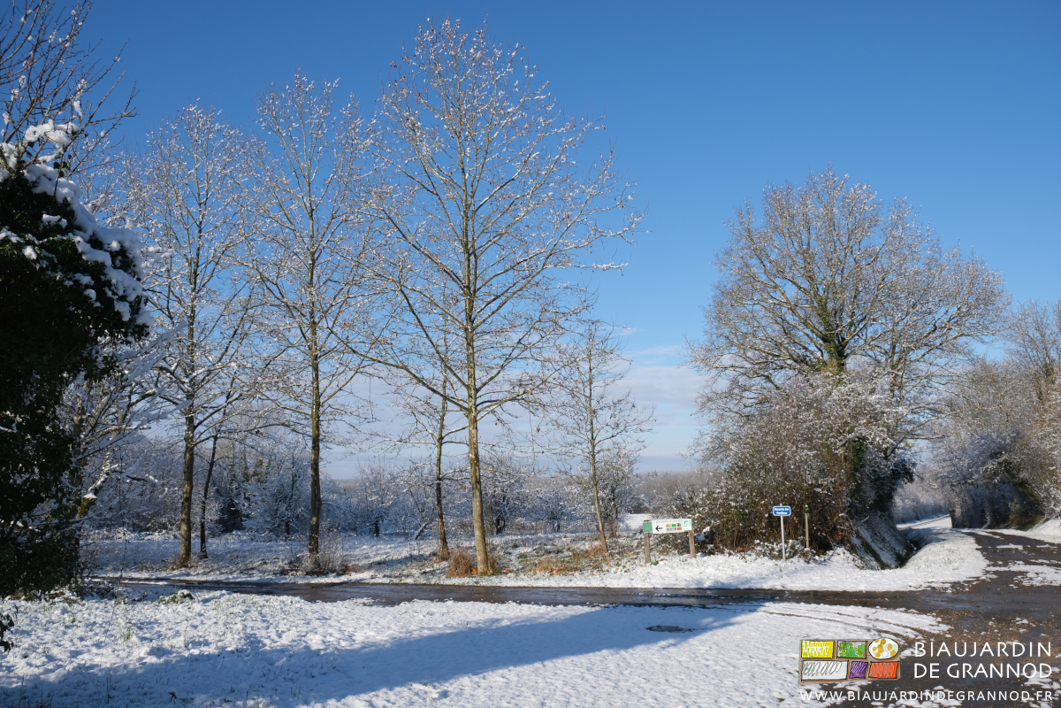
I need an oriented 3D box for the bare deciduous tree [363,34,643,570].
[{"bbox_3d":[-0.742,-1.811,19.343,6.835,13.886,6.152,-1,-10,0],"label":"bare deciduous tree"}]

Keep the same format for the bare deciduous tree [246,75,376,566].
[{"bbox_3d":[-5.833,-1.190,21.124,3.599,13.510,3.599,-1,-10,0],"label":"bare deciduous tree"}]

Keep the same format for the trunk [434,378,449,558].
[{"bbox_3d":[-2.635,3.340,23.595,0.425,5.352,0.378,-1,-10,0],"label":"trunk"}]

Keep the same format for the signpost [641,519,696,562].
[{"bbox_3d":[3.632,4.849,20.929,1.550,1.130,0.130,4,-12,-26],"label":"signpost"}]

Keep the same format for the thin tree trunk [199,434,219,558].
[{"bbox_3d":[-10.692,4.707,26.471,0.600,4.084,0.459,-1,-10,0],"label":"thin tree trunk"}]

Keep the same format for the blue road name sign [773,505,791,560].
[{"bbox_3d":[6.322,4.471,19.962,0.460,1.398,0.070,-5,-11,17],"label":"blue road name sign"}]

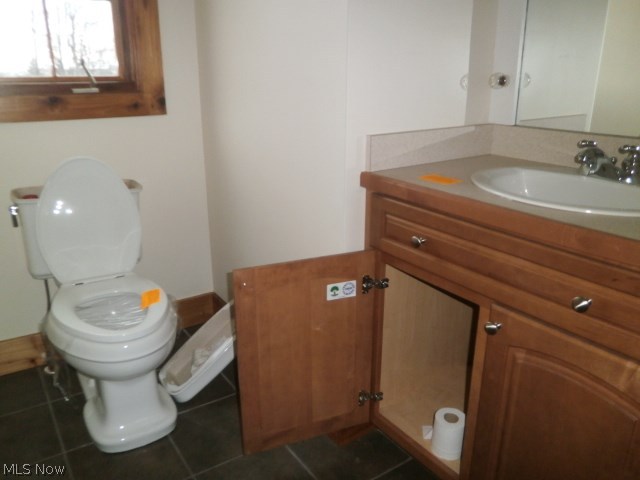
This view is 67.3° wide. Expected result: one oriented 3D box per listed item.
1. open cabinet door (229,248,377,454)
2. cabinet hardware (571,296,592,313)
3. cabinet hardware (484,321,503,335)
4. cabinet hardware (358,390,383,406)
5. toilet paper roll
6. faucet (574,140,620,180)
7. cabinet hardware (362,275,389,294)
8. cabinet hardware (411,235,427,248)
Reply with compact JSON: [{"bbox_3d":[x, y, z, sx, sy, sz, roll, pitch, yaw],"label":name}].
[{"bbox_3d":[-0.037,0.332,1.393,0.398,0.592,0.020,-7,20,-19],"label":"open cabinet door"},{"bbox_3d":[0.491,0.117,0.886,0.030,0.032,0.032,-13,23,-34],"label":"cabinet hardware"},{"bbox_3d":[0.388,0.193,1.062,0.030,0.032,0.032,-13,23,-34],"label":"cabinet hardware"},{"bbox_3d":[0.164,0.493,1.501,0.075,0.047,0.033,-7,20,-19],"label":"cabinet hardware"},{"bbox_3d":[0.378,0.564,1.398,0.094,0.111,0.094,0,19,0],"label":"toilet paper roll"},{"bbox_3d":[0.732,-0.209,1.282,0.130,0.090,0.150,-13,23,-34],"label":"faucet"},{"bbox_3d":[0.166,0.127,1.374,0.078,0.052,0.033,-7,20,-19],"label":"cabinet hardware"},{"bbox_3d":[0.252,0.005,1.196,0.030,0.032,0.032,-13,23,-34],"label":"cabinet hardware"}]

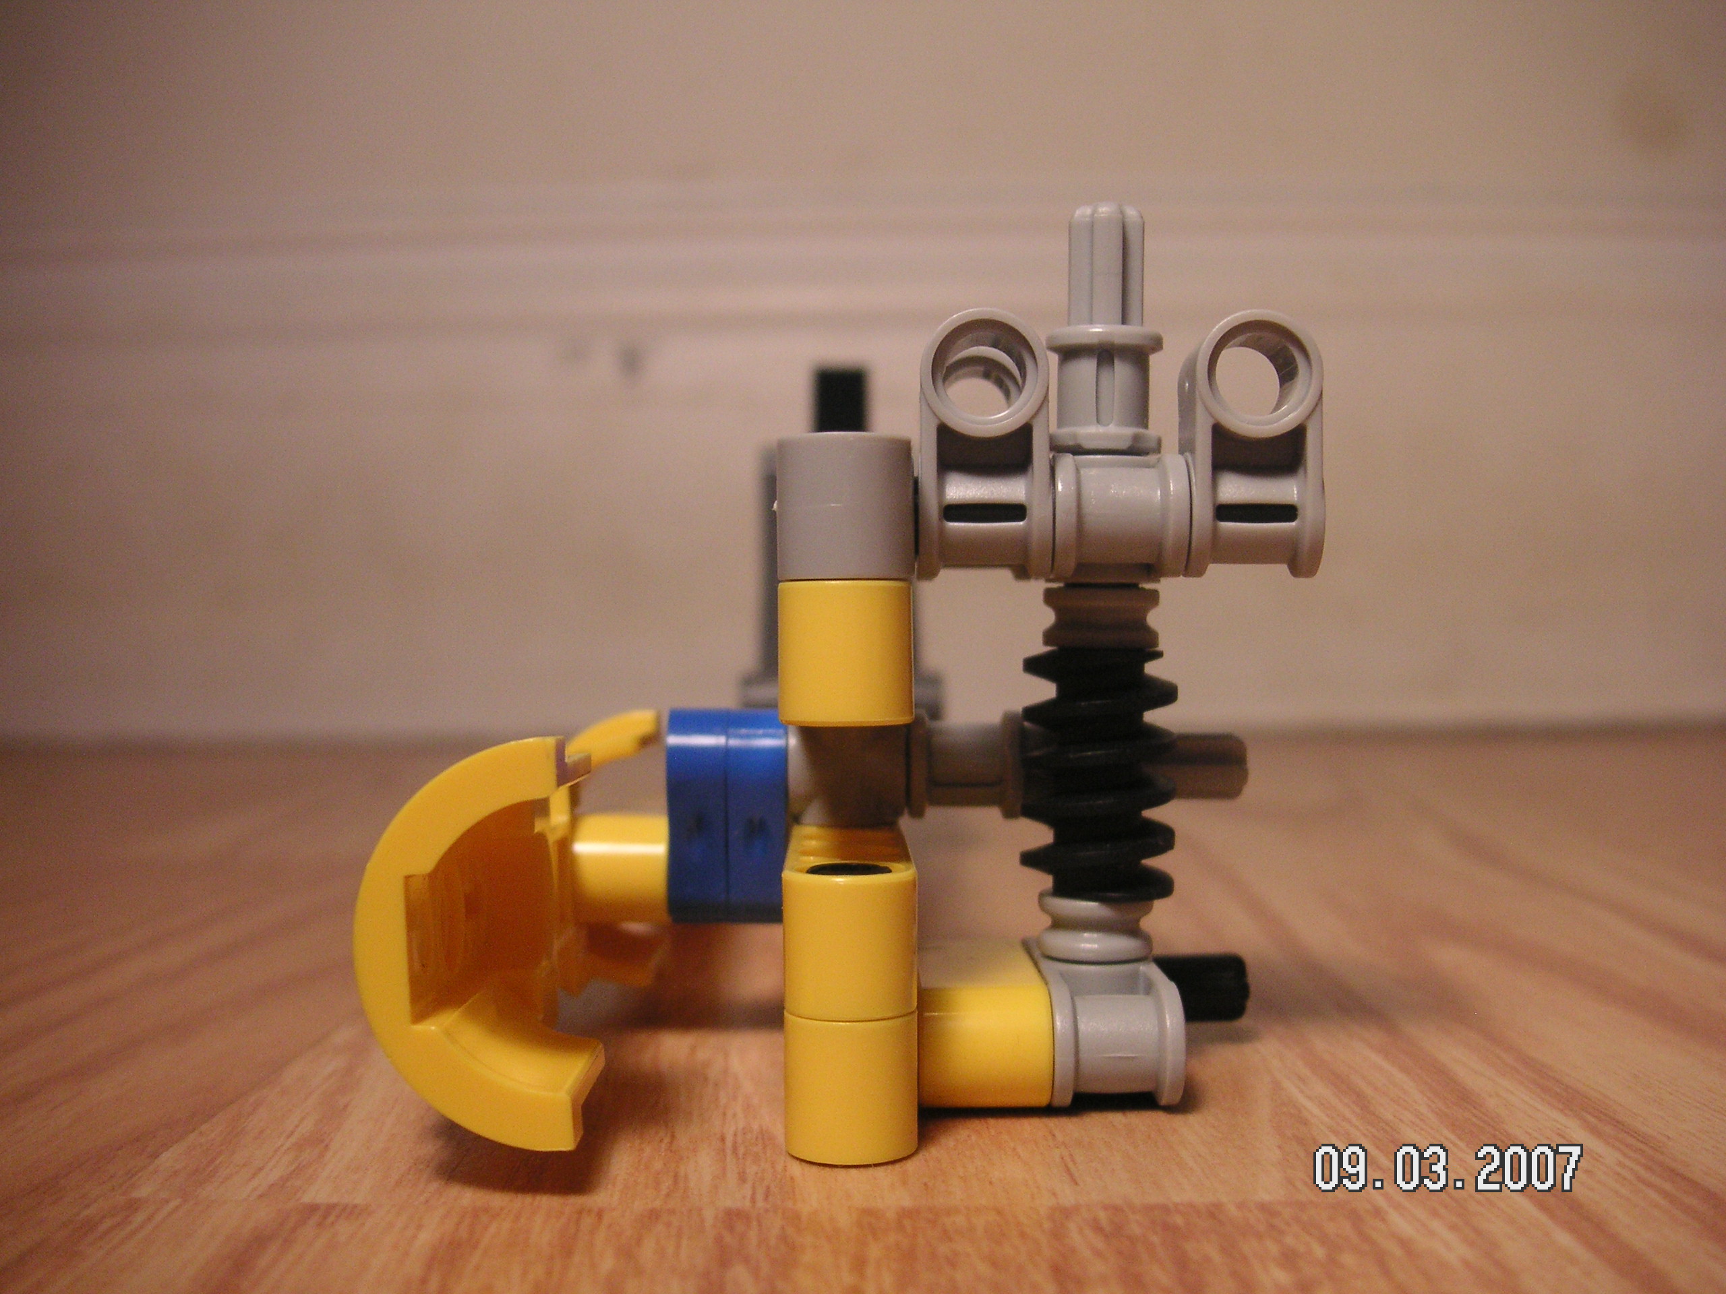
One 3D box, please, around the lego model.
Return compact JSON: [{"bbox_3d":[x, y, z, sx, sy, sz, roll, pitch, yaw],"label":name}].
[{"bbox_3d":[-0.001,0.001,0.131,0.059,0.058,0.058,0,0,0],"label":"lego model"}]

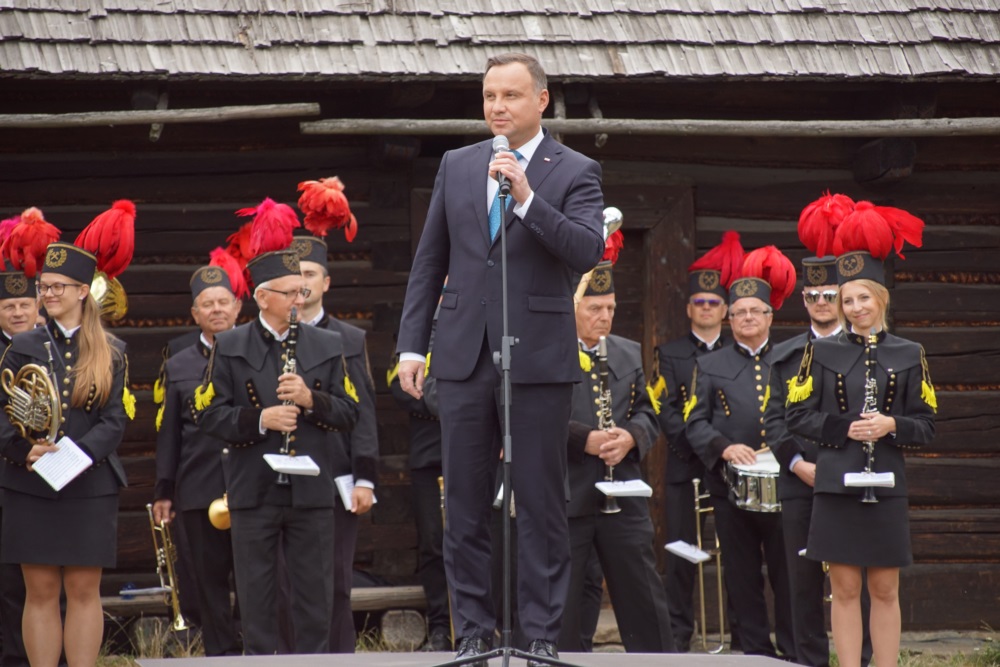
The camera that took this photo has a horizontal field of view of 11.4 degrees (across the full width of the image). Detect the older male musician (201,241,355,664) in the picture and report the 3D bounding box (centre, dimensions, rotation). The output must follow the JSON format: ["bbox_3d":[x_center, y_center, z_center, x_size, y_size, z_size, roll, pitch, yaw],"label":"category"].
[{"bbox_3d":[-0.828,0.581,18.700,0.600,1.782,0.420,0,-1,-10],"label":"older male musician"}]

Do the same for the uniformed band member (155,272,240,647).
[{"bbox_3d":[-1.134,0.608,20.000,0.530,1.752,0.360,0,-1,-3],"label":"uniformed band member"}]

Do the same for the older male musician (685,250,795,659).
[{"bbox_3d":[1.102,0.617,22.000,0.580,1.771,0.420,0,-1,-13],"label":"older male musician"}]

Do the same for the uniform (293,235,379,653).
[{"bbox_3d":[-0.763,0.542,20.800,0.530,1.899,0.360,0,-1,5],"label":"uniform"}]

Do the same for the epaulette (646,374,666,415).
[{"bbox_3d":[0.585,0.229,18.800,0.060,0.140,0.090,0,-1,41],"label":"epaulette"}]

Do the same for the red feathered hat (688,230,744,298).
[{"bbox_3d":[1.013,-0.323,23.400,0.260,0.320,0.240,0,-1,-3],"label":"red feathered hat"}]

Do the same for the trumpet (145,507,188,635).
[{"bbox_3d":[-1.318,0.929,19.850,0.120,0.510,0.130,-14,0,0],"label":"trumpet"}]

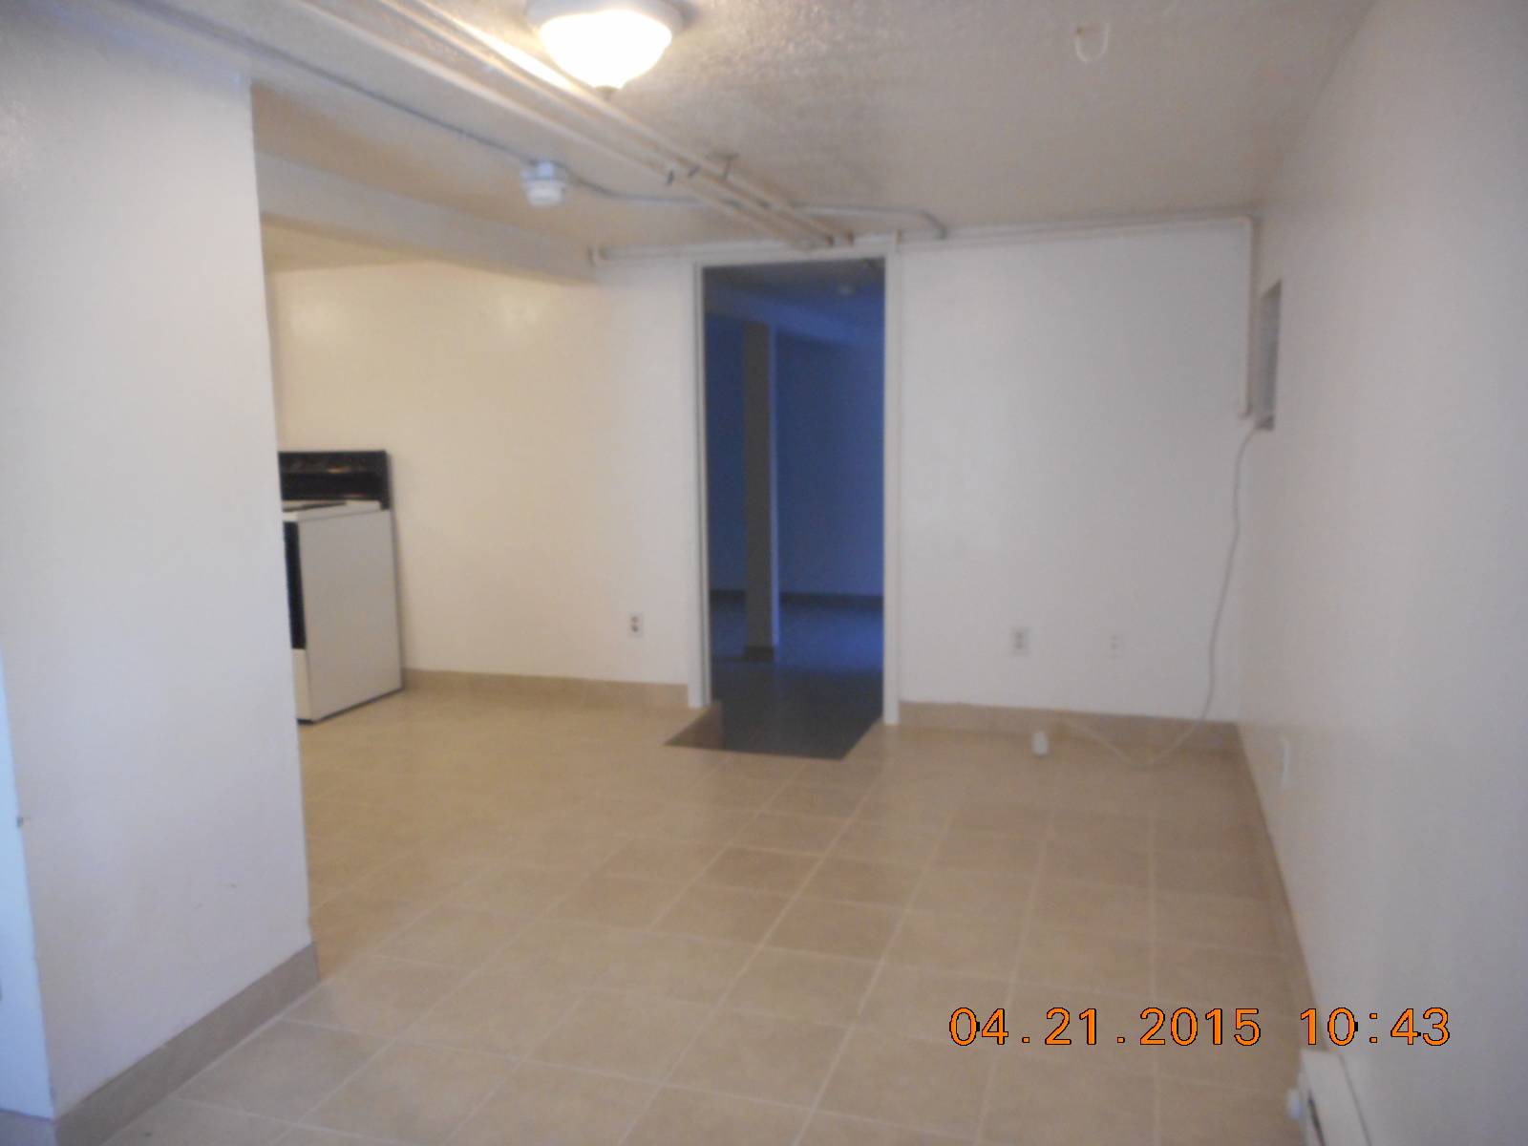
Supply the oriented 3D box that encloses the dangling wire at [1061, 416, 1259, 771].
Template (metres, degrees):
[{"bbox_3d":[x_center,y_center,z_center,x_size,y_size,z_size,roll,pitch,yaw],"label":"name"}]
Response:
[{"bbox_3d":[1.490,0.084,4.180,0.660,1.250,0.300,1,8,18],"label":"dangling wire"}]

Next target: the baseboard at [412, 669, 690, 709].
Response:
[{"bbox_3d":[-1.079,0.561,5.324,1.530,0.110,0.015,1,8,19],"label":"baseboard"}]

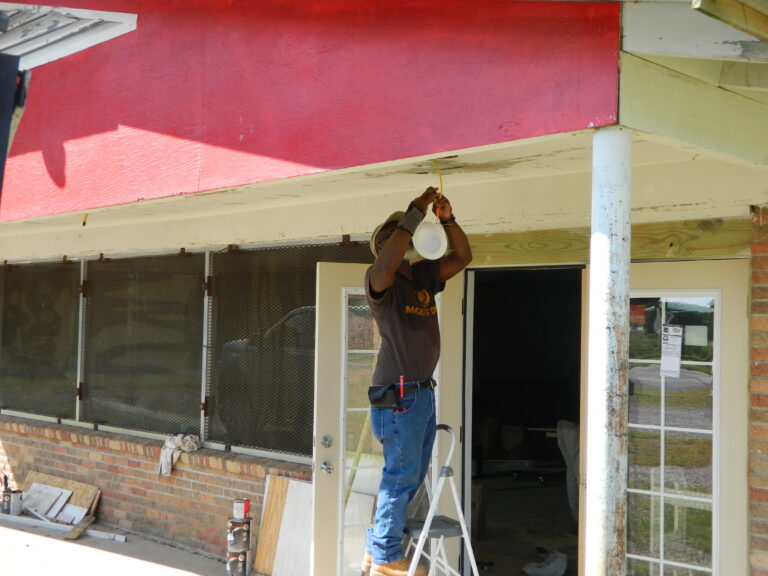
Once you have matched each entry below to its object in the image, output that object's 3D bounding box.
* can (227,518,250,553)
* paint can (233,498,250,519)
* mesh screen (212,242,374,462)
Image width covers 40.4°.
[{"bbox_3d":[-0.953,1.625,6.896,0.166,0.193,0.166,0,-2,22],"label":"can"},{"bbox_3d":[-0.938,1.464,6.902,0.107,0.123,0.107,1,-2,0],"label":"paint can"},{"bbox_3d":[-0.667,0.416,7.161,0.040,1.437,1.840,3,-3,-44],"label":"mesh screen"}]

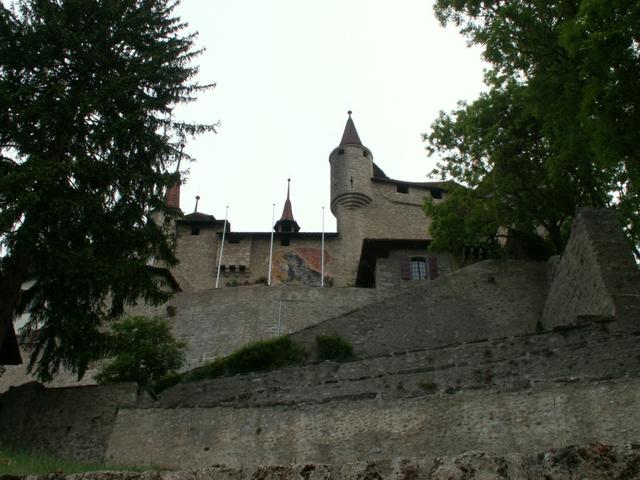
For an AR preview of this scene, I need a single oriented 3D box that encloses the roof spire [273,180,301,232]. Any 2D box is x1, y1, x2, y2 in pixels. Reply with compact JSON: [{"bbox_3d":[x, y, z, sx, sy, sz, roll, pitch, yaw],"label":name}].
[{"bbox_3d":[-2.843,-3.154,57.500,2.300,5.200,2.300,1,-29,0],"label":"roof spire"}]

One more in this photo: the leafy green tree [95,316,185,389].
[{"bbox_3d":[-9.205,5.737,33.000,4.500,3.900,4.200,1,-29,0],"label":"leafy green tree"}]

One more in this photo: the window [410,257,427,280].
[{"bbox_3d":[6.698,1.938,44.000,1.050,1.800,0.200,1,-29,0],"label":"window"}]

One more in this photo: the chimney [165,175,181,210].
[{"bbox_3d":[-12.993,-4.184,57.000,1.400,3.600,1.400,1,-29,0],"label":"chimney"}]

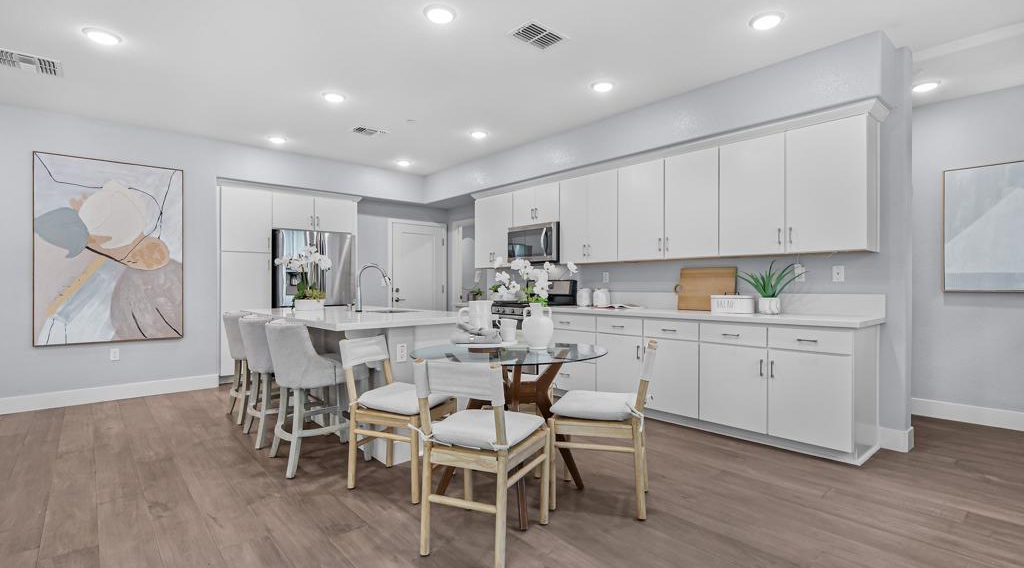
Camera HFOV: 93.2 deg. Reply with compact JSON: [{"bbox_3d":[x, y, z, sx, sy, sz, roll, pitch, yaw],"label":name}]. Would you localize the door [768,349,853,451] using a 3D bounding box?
[{"bbox_3d":[1.945,0.747,3.180,0.025,0.595,0.483,0,0,-42],"label":"door"}]

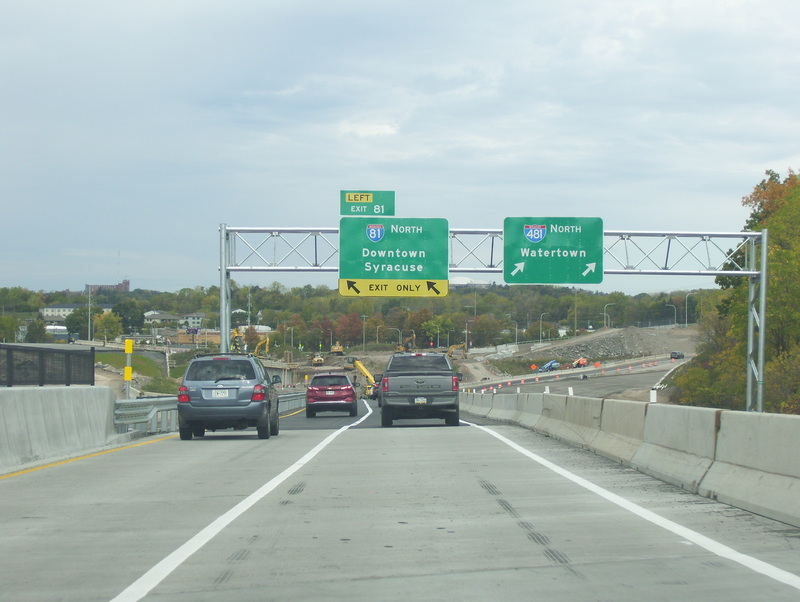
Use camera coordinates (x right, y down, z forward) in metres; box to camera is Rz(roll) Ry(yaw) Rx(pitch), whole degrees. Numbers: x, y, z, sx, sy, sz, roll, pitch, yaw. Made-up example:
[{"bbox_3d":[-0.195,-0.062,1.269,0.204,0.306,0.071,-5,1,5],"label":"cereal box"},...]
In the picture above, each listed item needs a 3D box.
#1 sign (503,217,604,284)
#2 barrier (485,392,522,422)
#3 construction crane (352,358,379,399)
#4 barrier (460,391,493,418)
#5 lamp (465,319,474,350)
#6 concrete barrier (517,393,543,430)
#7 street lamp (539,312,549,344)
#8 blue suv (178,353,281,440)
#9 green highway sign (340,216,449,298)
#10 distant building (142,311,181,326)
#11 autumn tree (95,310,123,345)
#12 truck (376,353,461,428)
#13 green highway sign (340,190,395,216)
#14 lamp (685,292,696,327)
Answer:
[{"bbox_3d":[7.640,-2.494,100.000,4.920,3.310,0.120,0,0,0],"label":"sign"},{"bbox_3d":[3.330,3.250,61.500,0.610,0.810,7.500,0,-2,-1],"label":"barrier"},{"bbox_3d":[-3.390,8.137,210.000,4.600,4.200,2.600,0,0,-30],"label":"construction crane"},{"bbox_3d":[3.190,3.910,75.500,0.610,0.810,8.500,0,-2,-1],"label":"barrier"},{"bbox_3d":[23.500,11.800,670.000,2.600,10.400,0.400,0,-2,0],"label":"lamp"},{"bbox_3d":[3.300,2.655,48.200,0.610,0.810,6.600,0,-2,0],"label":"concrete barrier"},{"bbox_3d":[48.982,9.391,680.000,2.900,10.500,0.350,0,0,0],"label":"street lamp"},{"bbox_3d":[-3.500,1.980,42.100,1.830,1.740,4.690,0,-2,0],"label":"blue suv"},{"bbox_3d":[-0.298,-2.151,100.000,5.460,3.930,0.120,0,0,0],"label":"green highway sign"},{"bbox_3d":[-130.328,9.563,1100.000,21.000,9.000,14.000,0,0,0],"label":"distant building"},{"bbox_3d":[-79.645,7.240,550.000,7.600,9.100,7.600,0,0,0],"label":"autumn tree"},{"bbox_3d":[0.525,2.430,55.200,2.080,1.960,5.890,0,-2,0],"label":"truck"},{"bbox_3d":[-1.630,-4.950,102.000,2.770,1.250,0.100,0,-2,-2],"label":"green highway sign"},{"bbox_3d":[95.200,3.040,657.000,3.400,11.000,0.400,0,-2,0],"label":"lamp"}]

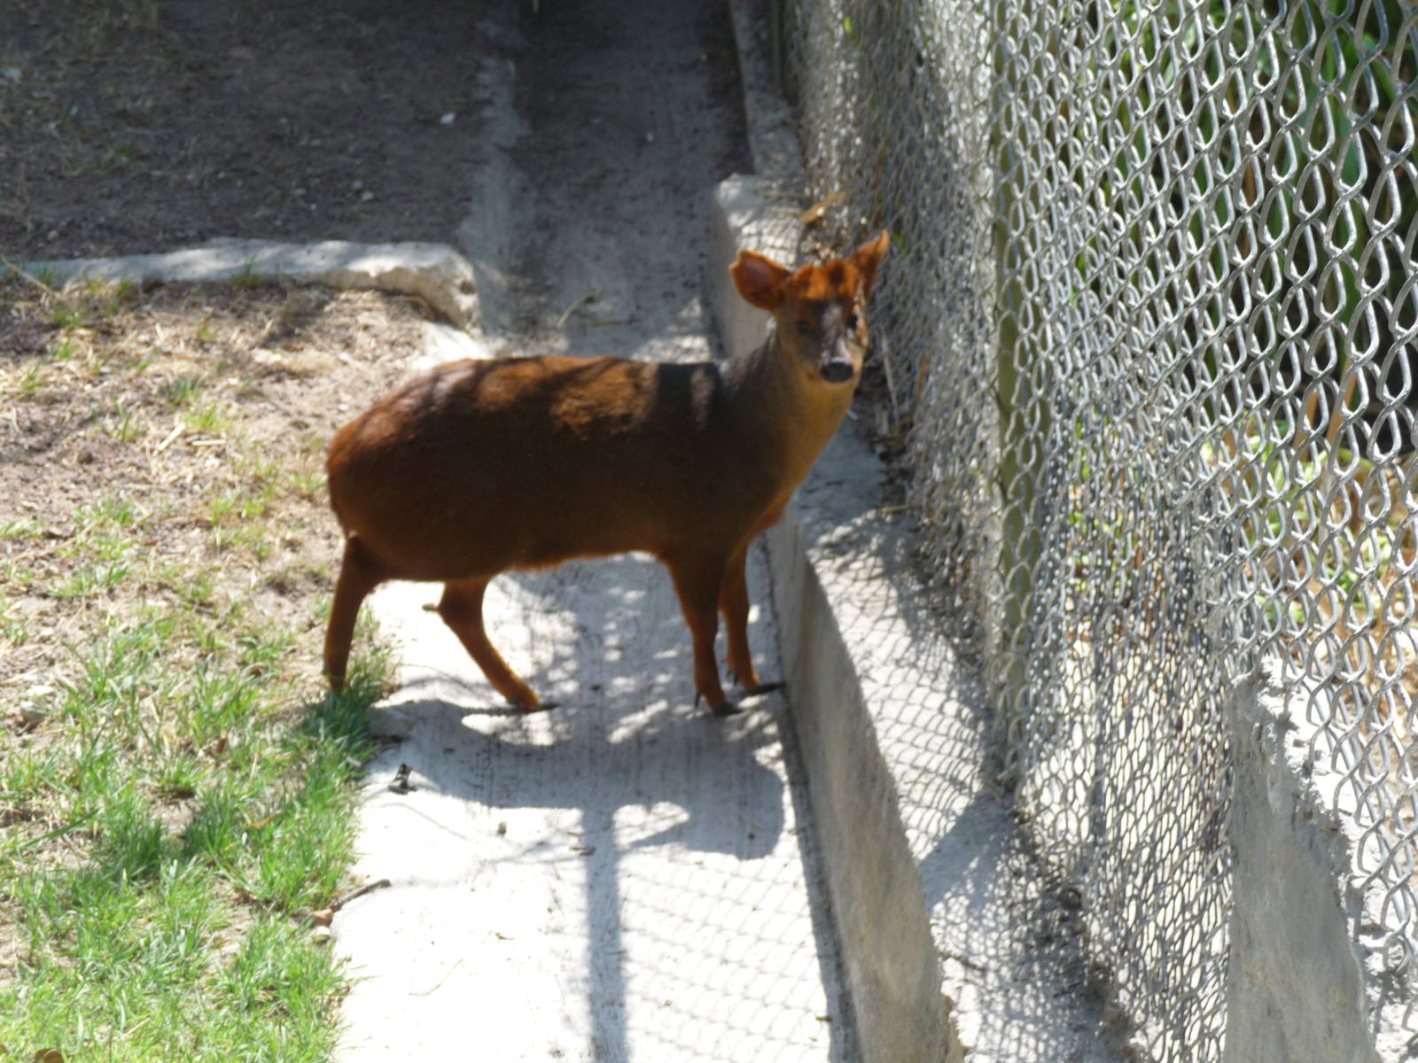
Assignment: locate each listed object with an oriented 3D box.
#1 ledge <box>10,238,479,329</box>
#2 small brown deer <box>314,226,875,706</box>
[{"bbox_3d":[-0.820,-0.433,7.920,0.850,0.095,0.330,-2,13,-8],"label":"ledge"},{"bbox_3d":[-0.110,-0.067,5.237,0.640,0.545,0.240,-1,14,8],"label":"small brown deer"}]

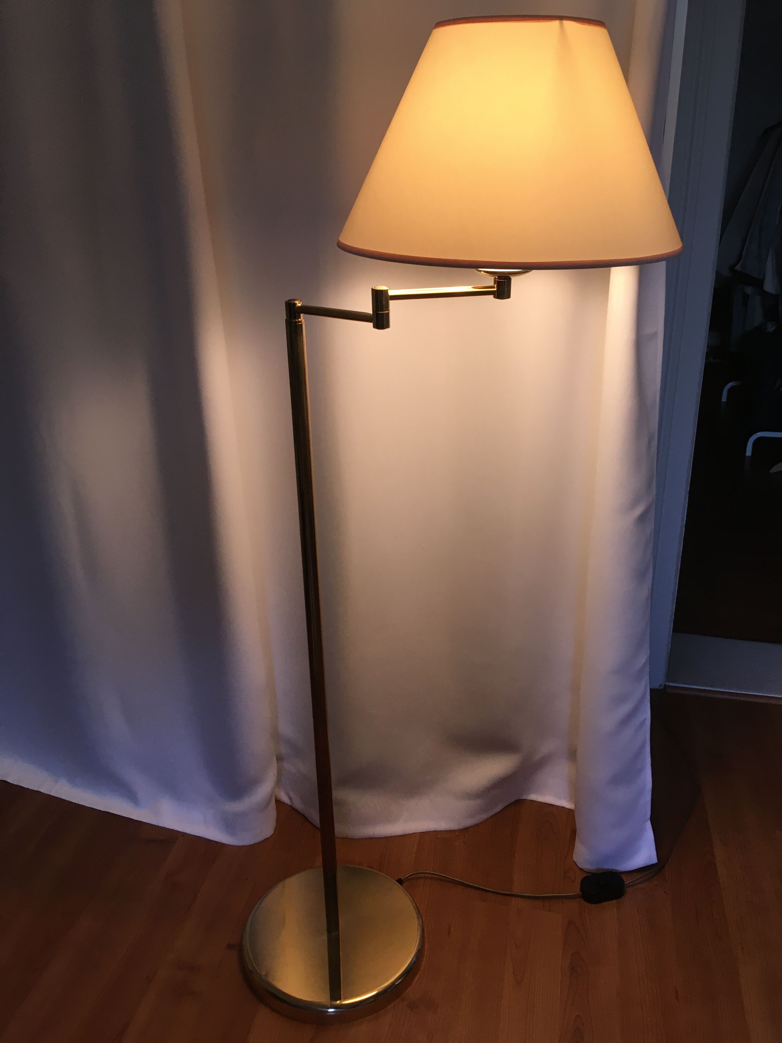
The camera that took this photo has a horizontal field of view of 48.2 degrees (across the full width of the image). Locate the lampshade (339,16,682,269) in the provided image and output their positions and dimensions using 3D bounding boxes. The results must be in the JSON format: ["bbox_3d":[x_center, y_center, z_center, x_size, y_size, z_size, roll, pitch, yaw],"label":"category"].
[{"bbox_3d":[0.132,-0.418,0.961,0.388,0.222,0.388,-1,23,0],"label":"lampshade"}]

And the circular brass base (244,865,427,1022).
[{"bbox_3d":[-0.095,0.706,1.493,0.312,0.033,0.312,-1,23,0],"label":"circular brass base"}]

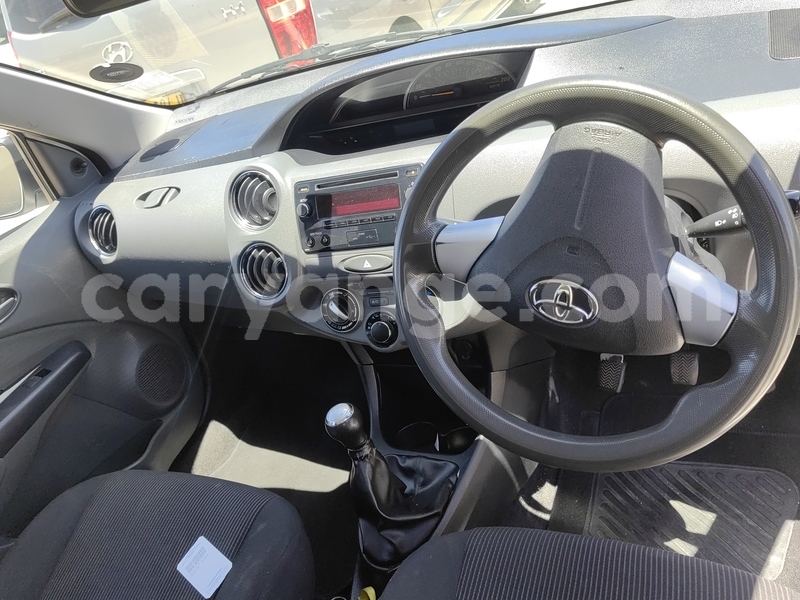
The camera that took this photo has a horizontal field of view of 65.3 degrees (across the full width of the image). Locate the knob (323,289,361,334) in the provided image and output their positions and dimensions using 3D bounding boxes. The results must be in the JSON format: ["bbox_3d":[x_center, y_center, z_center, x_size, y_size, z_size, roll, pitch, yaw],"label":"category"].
[{"bbox_3d":[-0.084,0.015,0.865,0.060,0.060,0.025,-3,10,29],"label":"knob"}]

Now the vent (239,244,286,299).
[{"bbox_3d":[-0.195,-0.046,0.932,0.086,0.086,0.042,-3,14,29],"label":"vent"}]

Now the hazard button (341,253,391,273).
[{"bbox_3d":[-0.044,-0.049,0.832,0.078,0.022,0.014,-3,10,29],"label":"hazard button"}]

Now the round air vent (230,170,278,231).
[{"bbox_3d":[-0.210,-0.144,0.904,0.082,0.083,0.020,-2,9,32],"label":"round air vent"}]

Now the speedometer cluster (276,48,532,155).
[{"bbox_3d":[-0.006,-0.257,0.826,0.360,0.098,0.090,-2,17,28],"label":"speedometer cluster"}]

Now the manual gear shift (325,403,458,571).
[{"bbox_3d":[-0.032,0.203,0.832,0.130,0.225,0.185,-2,32,28],"label":"manual gear shift"}]

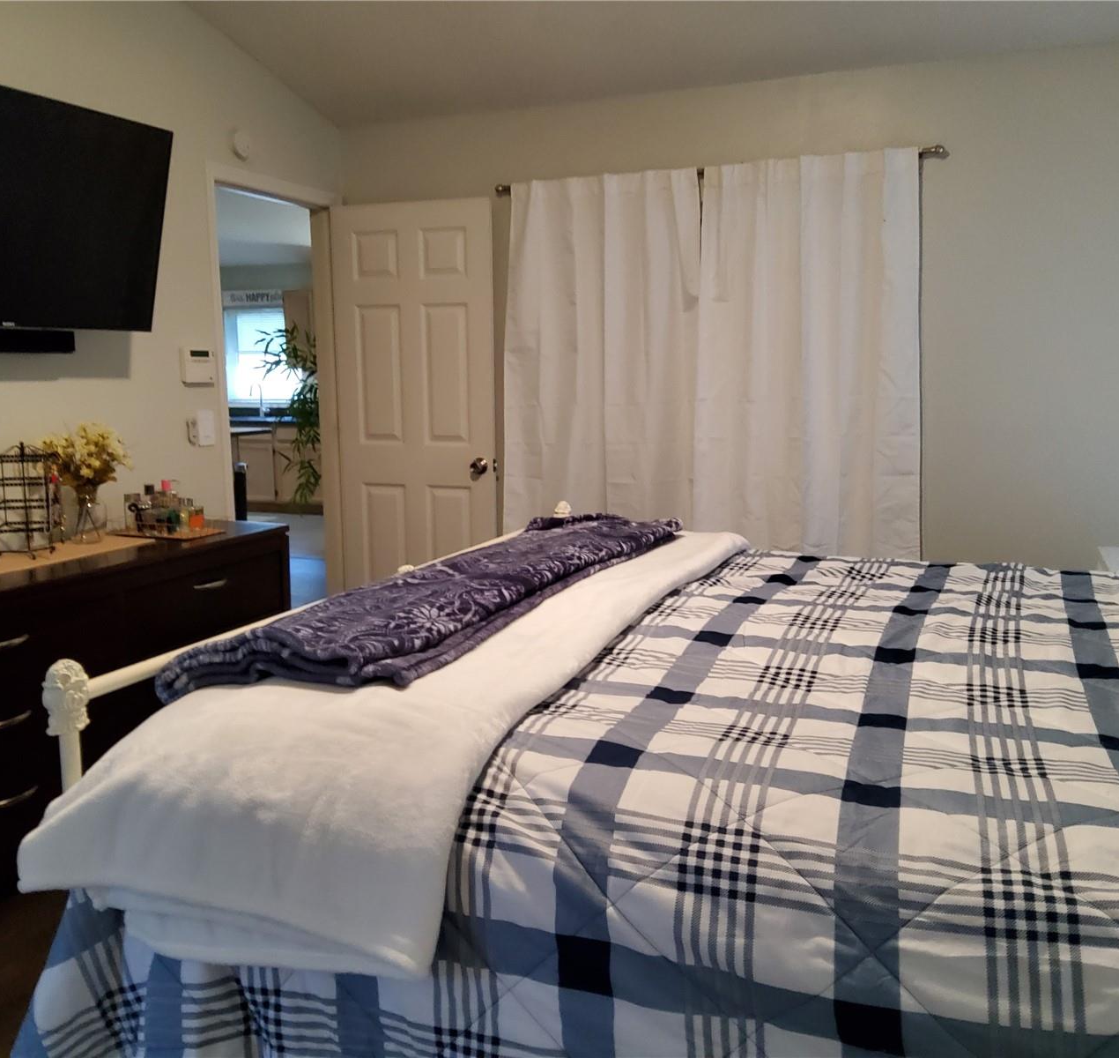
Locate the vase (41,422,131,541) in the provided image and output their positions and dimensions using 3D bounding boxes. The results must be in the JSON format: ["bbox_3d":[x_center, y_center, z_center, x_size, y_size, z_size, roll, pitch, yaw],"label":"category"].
[{"bbox_3d":[-1.492,-0.155,3.373,0.260,0.390,0.270,3,10,24],"label":"vase"}]

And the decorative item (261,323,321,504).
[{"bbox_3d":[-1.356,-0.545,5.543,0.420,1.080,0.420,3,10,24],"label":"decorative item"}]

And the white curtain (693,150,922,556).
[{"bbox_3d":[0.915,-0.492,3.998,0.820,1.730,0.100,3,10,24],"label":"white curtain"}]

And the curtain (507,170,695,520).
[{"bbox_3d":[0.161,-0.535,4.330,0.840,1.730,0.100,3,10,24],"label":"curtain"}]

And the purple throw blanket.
[{"bbox_3d":[-0.178,0.137,2.630,0.490,0.140,1.690,3,10,24],"label":"purple throw blanket"}]

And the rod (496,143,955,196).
[{"bbox_3d":[0.538,-1.361,4.037,1.780,0.050,0.080,3,10,24],"label":"rod"}]

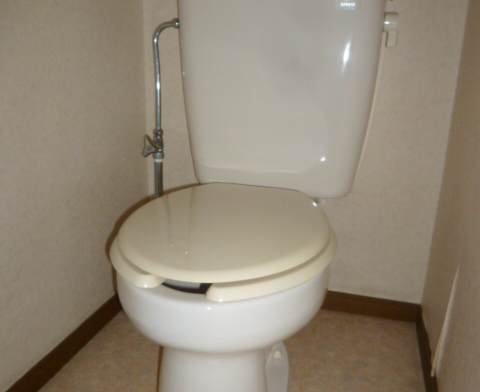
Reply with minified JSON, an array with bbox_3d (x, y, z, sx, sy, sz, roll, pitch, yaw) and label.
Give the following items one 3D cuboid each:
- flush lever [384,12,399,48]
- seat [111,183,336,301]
[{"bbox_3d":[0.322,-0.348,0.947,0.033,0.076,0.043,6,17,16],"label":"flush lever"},{"bbox_3d":[-0.022,0.070,0.785,0.378,0.028,0.421,6,17,16],"label":"seat"}]

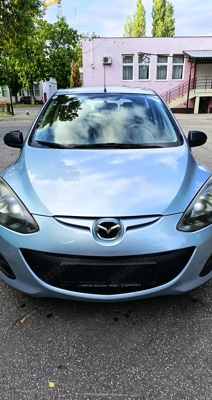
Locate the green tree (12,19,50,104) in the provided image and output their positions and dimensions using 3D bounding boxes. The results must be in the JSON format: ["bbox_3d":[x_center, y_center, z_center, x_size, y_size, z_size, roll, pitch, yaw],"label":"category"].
[{"bbox_3d":[-11.154,-19.990,40.548,5.800,11.460,5.800,0,21,-1],"label":"green tree"}]

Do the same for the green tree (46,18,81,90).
[{"bbox_3d":[-7.365,-21.307,43.257,7.000,12.010,7.000,0,21,-1],"label":"green tree"}]

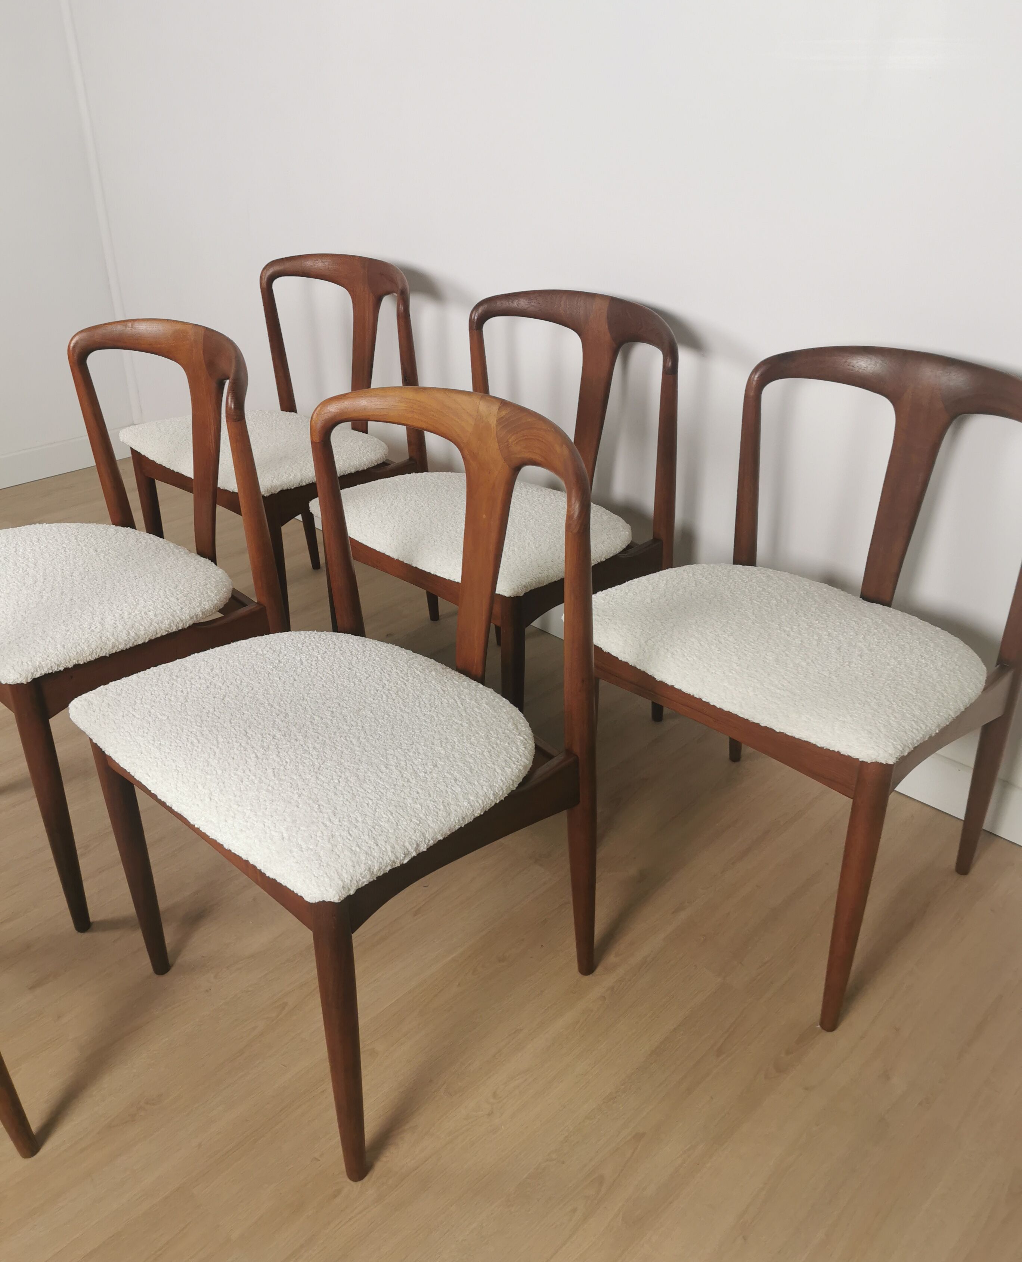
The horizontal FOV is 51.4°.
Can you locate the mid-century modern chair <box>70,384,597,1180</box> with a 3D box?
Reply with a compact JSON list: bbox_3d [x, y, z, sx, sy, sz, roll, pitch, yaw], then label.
[{"bbox_3d":[-0.193,0.142,1.369,0.500,0.800,0.523,24,37,38],"label":"mid-century modern chair"}]

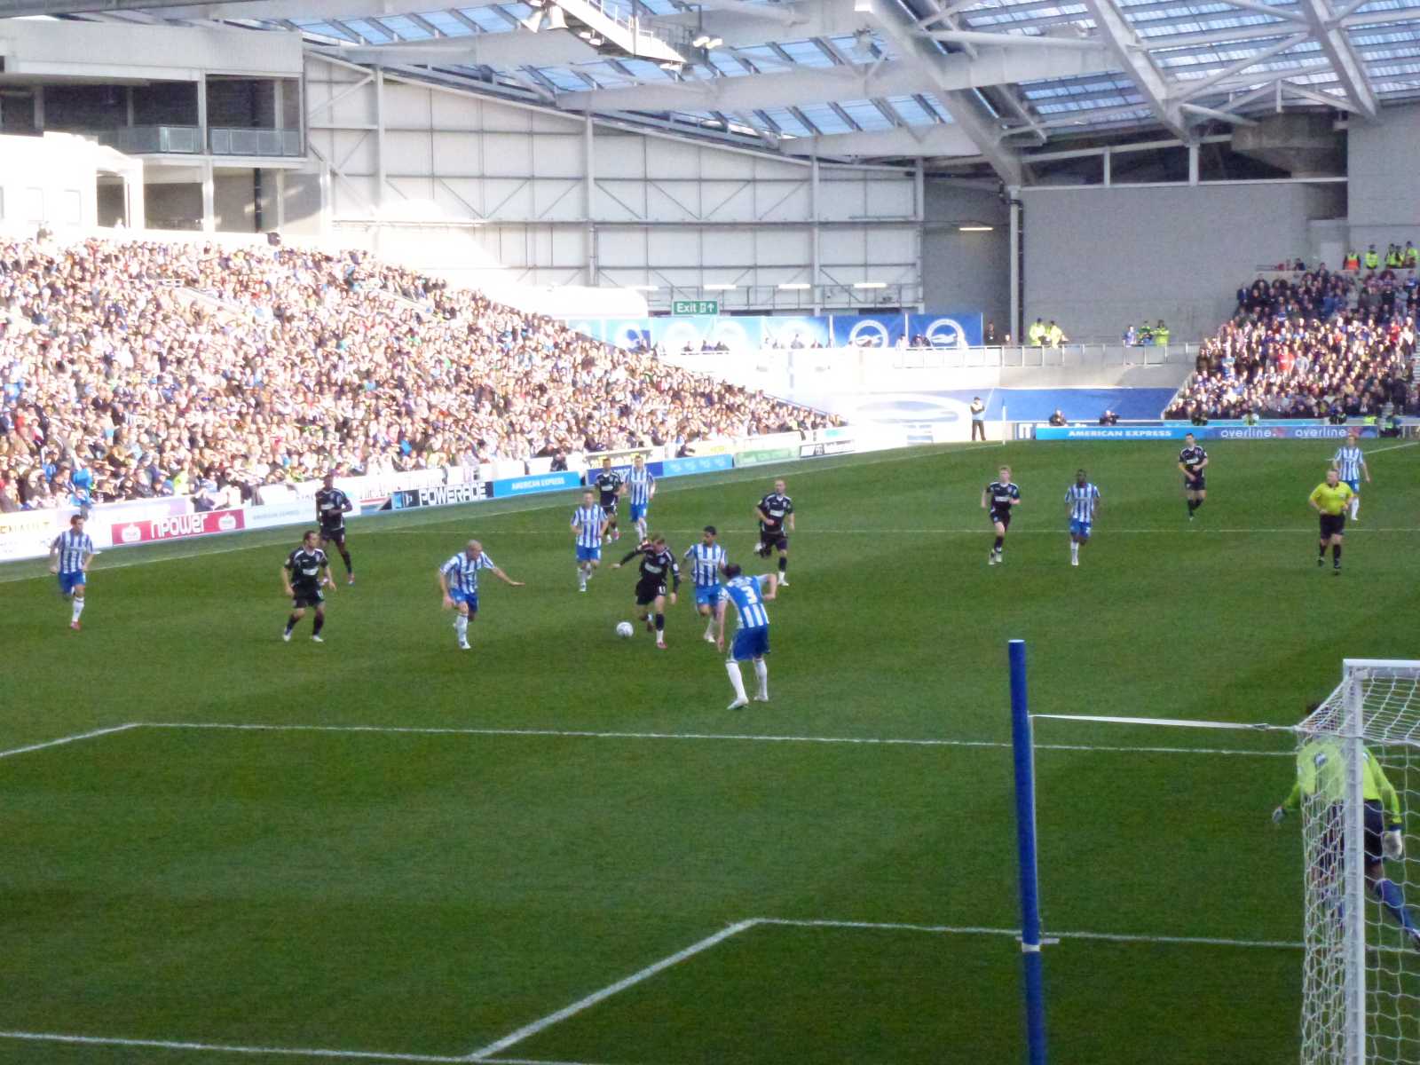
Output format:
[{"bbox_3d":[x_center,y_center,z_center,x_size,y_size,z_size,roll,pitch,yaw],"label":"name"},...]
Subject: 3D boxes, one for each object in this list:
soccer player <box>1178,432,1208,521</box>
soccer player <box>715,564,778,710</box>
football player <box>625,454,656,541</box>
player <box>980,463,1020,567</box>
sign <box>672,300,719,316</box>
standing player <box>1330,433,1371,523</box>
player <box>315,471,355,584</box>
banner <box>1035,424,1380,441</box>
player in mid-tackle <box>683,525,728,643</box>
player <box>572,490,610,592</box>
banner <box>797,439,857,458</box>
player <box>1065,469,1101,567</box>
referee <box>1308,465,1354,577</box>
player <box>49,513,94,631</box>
[{"bbox_3d":[10.512,-1.216,79.476,0.630,1.898,0.600,0,4,18],"label":"soccer player"},{"bbox_3d":[0.428,1.208,42.082,0.700,1.662,0.680,-2,4,-30],"label":"soccer player"},{"bbox_3d":[-1.400,-0.677,74.316,0.610,1.807,0.650,-1,3,-5],"label":"football player"},{"bbox_3d":[5.261,-0.308,66.089,0.700,1.770,0.700,0,3,7],"label":"player"},{"bbox_3d":[-0.563,-8.975,146.000,1.860,0.630,0.100,0,3,0],"label":"sign"},{"bbox_3d":[13.724,-1.169,78.139,0.800,1.861,0.500,0,3,13],"label":"standing player"},{"bbox_3d":[-6.568,-0.065,63.954,0.650,1.907,0.650,1,4,30],"label":"player"},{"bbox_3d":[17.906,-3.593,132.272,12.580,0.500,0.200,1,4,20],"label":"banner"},{"bbox_3d":[-0.062,0.719,50.901,0.620,1.624,0.750,0,3,12],"label":"player in mid-tackle"},{"bbox_3d":[-2.000,0.144,60.949,0.650,1.680,0.700,-1,3,0],"label":"player"},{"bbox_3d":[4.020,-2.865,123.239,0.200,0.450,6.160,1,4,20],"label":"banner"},{"bbox_3d":[6.672,-0.258,65.201,0.620,1.724,0.750,0,3,6],"label":"player"},{"bbox_3d":[10.616,-0.185,62.333,0.750,1.790,0.620,0,3,-2],"label":"referee"},{"bbox_3d":[-9.600,0.593,54.945,0.650,1.736,0.750,-1,4,-14],"label":"player"}]

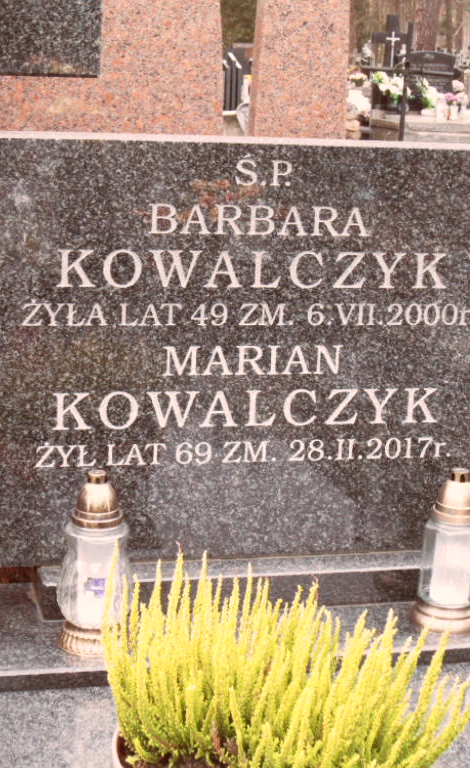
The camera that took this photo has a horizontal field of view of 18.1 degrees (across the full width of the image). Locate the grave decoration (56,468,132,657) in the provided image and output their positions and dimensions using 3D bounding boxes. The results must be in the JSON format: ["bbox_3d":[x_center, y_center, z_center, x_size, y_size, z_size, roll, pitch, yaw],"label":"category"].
[{"bbox_3d":[-0.202,0.252,2.147,0.109,0.259,0.109,-1,16,-14],"label":"grave decoration"}]

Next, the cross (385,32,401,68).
[{"bbox_3d":[1.658,-3.500,15.500,0.157,0.376,0.030,-1,16,-14],"label":"cross"}]

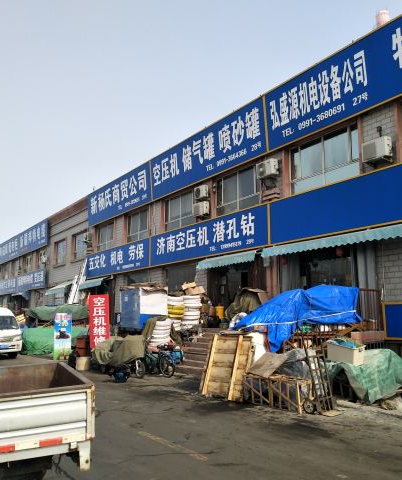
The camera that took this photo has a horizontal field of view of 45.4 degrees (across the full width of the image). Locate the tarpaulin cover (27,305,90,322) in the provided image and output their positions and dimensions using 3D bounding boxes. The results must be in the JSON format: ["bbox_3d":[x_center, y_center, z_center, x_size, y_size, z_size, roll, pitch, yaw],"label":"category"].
[{"bbox_3d":[-6.885,3.526,23.046,2.200,0.840,2.500,5,-10,-33],"label":"tarpaulin cover"}]

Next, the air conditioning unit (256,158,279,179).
[{"bbox_3d":[2.539,-2.660,18.375,0.330,0.572,0.805,4,-10,-33],"label":"air conditioning unit"}]

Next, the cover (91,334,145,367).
[{"bbox_3d":[-2.304,2.984,13.109,0.750,0.720,1.700,4,-10,-33],"label":"cover"}]

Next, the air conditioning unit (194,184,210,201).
[{"bbox_3d":[-0.012,-2.001,20.396,0.320,0.550,0.780,5,-10,-33],"label":"air conditioning unit"}]

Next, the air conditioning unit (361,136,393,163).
[{"bbox_3d":[5.252,-2.659,14.356,0.320,0.555,0.769,4,-10,-33],"label":"air conditioning unit"}]

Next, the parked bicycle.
[{"bbox_3d":[-1.092,3.072,12.512,0.500,0.910,1.500,4,-10,-33],"label":"parked bicycle"}]

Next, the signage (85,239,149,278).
[{"bbox_3d":[-4.945,1.192,27.744,0.200,1.450,8.900,5,-10,-33],"label":"signage"}]

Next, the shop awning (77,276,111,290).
[{"bbox_3d":[-6.524,2.607,29.316,0.600,0.590,3.800,5,-10,-33],"label":"shop awning"}]

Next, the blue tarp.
[{"bbox_3d":[2.244,1.871,11.425,1.200,1.430,2.850,5,-10,-33],"label":"blue tarp"}]

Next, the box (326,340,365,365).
[{"bbox_3d":[2.720,2.132,9.028,0.320,0.380,0.600,4,-10,-33],"label":"box"}]

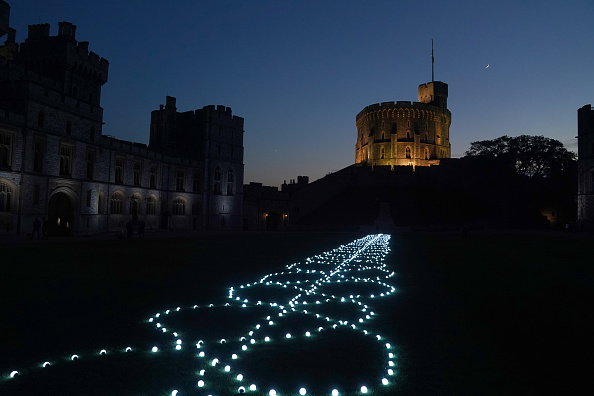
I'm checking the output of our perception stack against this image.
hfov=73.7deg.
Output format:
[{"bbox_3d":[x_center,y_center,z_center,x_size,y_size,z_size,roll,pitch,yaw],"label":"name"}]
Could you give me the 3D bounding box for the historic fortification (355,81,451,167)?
[{"bbox_3d":[34.370,-22.530,129.580,29.800,29.700,29.800,-1,-3,15],"label":"historic fortification"}]

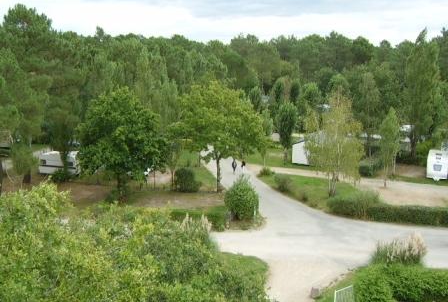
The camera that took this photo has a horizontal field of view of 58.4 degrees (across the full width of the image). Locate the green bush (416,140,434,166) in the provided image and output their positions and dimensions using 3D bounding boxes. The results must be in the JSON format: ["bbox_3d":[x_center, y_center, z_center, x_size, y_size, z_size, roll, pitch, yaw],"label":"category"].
[{"bbox_3d":[24.385,0.196,49.099,2.200,3.000,2.000,0,12,0],"label":"green bush"}]

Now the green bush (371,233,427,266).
[{"bbox_3d":[10.217,6.007,24.164,2.900,2.000,2.200,0,12,0],"label":"green bush"}]

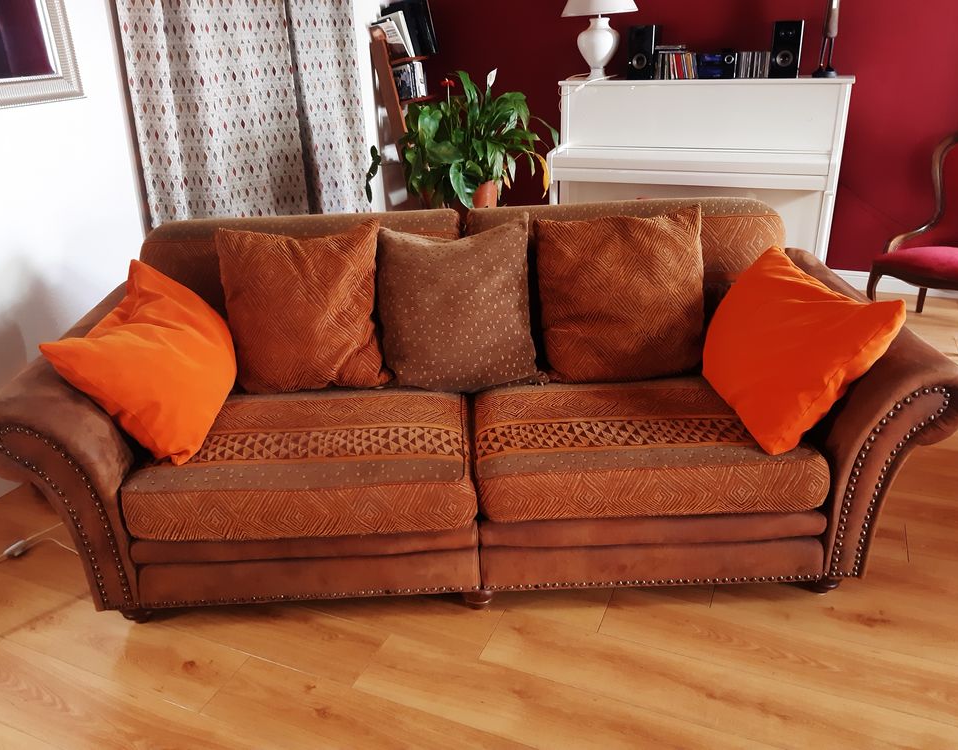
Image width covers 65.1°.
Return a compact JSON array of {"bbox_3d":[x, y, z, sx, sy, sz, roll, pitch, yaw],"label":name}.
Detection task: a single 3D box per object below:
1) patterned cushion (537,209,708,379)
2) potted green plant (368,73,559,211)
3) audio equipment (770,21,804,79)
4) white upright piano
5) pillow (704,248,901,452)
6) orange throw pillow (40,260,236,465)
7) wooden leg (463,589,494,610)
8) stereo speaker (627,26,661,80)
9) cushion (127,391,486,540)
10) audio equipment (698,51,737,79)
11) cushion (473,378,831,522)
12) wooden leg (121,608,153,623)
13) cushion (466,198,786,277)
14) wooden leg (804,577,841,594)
[{"bbox_3d":[0.383,-0.216,2.054,0.440,0.450,0.150,-4,5,-2],"label":"patterned cushion"},{"bbox_3d":[-0.086,-1.286,4.236,0.970,0.780,0.680,-2,24,0],"label":"potted green plant"},{"bbox_3d":[1.608,-1.691,3.921,0.150,0.270,0.200,7,23,20],"label":"audio equipment"},{"bbox_3d":[1.192,-1.044,4.253,1.511,1.166,0.590,7,23,20],"label":"white upright piano"},{"bbox_3d":[0.746,-0.080,1.847,0.150,0.410,0.420,21,18,-22],"label":"pillow"},{"bbox_3d":[-0.786,-0.045,1.821,0.150,0.400,0.410,-28,24,22],"label":"orange throw pillow"},{"bbox_3d":[0.000,0.594,2.064,0.078,0.065,0.078,-2,24,0],"label":"wooden leg"},{"bbox_3d":[0.917,-1.781,4.172,0.150,0.270,0.200,7,23,20],"label":"stereo speaker"},{"bbox_3d":[-0.393,0.182,1.898,0.750,0.150,0.610,-2,22,-2],"label":"cushion"},{"bbox_3d":[1.273,-1.653,4.015,0.195,0.125,0.230,8,26,22],"label":"audio equipment"},{"bbox_3d":[0.425,0.145,2.157,0.880,0.165,0.700,-2,24,0],"label":"cushion"},{"bbox_3d":[-0.934,0.631,2.062,0.078,0.065,0.078,-2,24,0],"label":"wooden leg"},{"bbox_3d":[0.440,-0.288,2.363,0.930,0.490,0.210,-2,14,0],"label":"cushion"},{"bbox_3d":[0.942,0.556,2.066,0.078,0.065,0.078,-2,24,0],"label":"wooden leg"}]

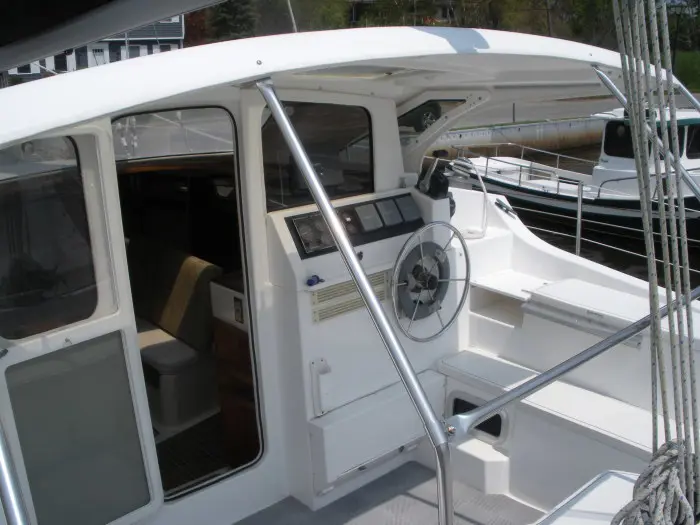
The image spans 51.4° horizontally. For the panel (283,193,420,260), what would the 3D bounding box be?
[{"bbox_3d":[0.037,-0.178,3.331,0.745,0.193,0.050,-14,-18,-37],"label":"panel"}]

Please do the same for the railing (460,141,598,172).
[{"bbox_3d":[3.341,-1.856,13.308,1.000,0.470,2.400,-14,19,-37],"label":"railing"}]

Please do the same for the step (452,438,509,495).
[{"bbox_3d":[0.631,0.971,3.428,0.120,0.168,0.235,-14,19,-37],"label":"step"}]

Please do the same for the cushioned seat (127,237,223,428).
[{"bbox_3d":[-1.259,0.425,4.718,0.460,0.920,1.100,-14,19,-37],"label":"cushioned seat"}]

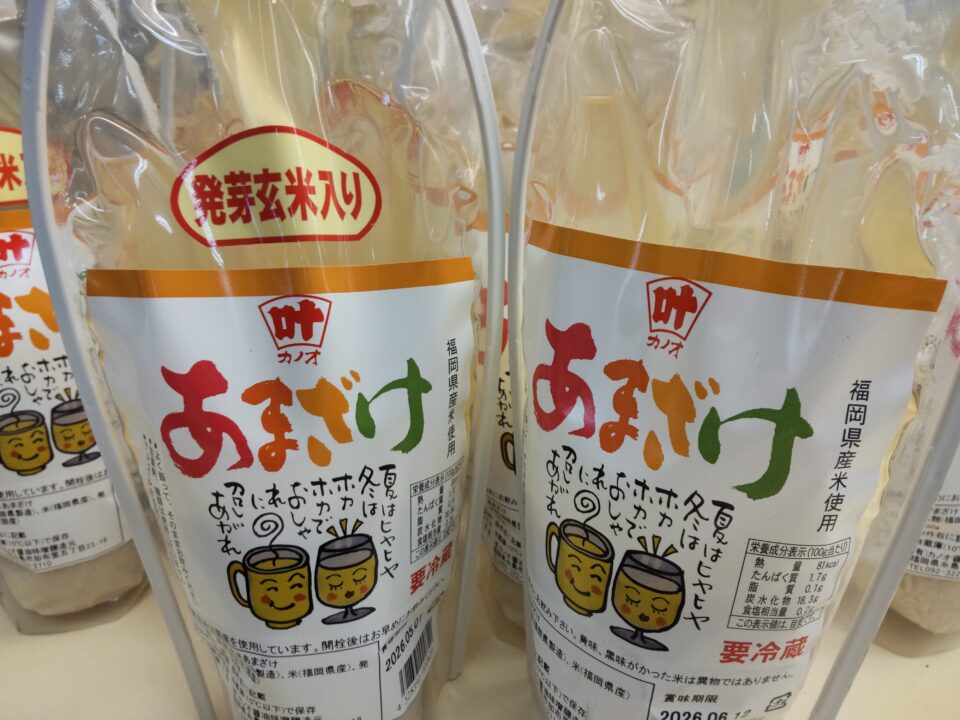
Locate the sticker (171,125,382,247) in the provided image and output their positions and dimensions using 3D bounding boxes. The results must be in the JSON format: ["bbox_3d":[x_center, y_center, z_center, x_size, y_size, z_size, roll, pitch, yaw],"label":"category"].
[{"bbox_3d":[-0.053,-0.046,0.175,0.054,0.030,0.003,-3,21,-10],"label":"sticker"}]

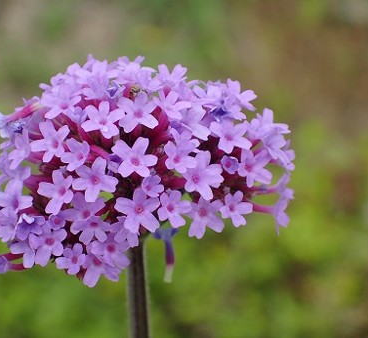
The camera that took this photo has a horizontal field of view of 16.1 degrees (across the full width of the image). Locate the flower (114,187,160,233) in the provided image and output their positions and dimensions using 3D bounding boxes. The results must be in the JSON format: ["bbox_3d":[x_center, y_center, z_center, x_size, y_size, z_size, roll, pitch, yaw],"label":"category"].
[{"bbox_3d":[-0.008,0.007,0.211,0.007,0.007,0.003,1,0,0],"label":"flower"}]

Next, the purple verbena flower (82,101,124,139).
[{"bbox_3d":[-0.014,-0.008,0.216,0.007,0.007,0.003,4,-26,10],"label":"purple verbena flower"}]

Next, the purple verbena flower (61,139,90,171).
[{"bbox_3d":[-0.017,-0.002,0.203,0.005,0.005,0.003,9,-4,26],"label":"purple verbena flower"}]

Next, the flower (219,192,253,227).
[{"bbox_3d":[0.008,0.006,0.204,0.006,0.006,0.003,-4,5,-22],"label":"flower"}]

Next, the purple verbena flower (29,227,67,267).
[{"bbox_3d":[-0.021,0.012,0.204,0.006,0.006,0.003,5,9,13],"label":"purple verbena flower"}]

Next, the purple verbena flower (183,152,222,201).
[{"bbox_3d":[0.003,0.001,0.213,0.007,0.008,0.003,-6,-7,-19],"label":"purple verbena flower"}]

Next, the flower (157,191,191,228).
[{"bbox_3d":[-0.001,0.006,0.200,0.005,0.006,0.003,-1,3,-10],"label":"flower"}]

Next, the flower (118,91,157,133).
[{"bbox_3d":[-0.007,-0.009,0.203,0.006,0.007,0.003,3,-28,5],"label":"flower"}]

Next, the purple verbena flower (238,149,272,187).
[{"bbox_3d":[0.012,0.000,0.218,0.007,0.006,0.003,-11,0,-31],"label":"purple verbena flower"}]

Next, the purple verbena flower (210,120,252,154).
[{"bbox_3d":[0.007,-0.005,0.204,0.007,0.006,0.003,-2,-25,-13],"label":"purple verbena flower"}]

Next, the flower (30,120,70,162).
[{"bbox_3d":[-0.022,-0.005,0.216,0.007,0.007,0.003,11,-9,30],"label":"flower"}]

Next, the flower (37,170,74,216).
[{"bbox_3d":[-0.020,0.004,0.203,0.006,0.007,0.003,11,3,30],"label":"flower"}]

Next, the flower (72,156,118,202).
[{"bbox_3d":[-0.015,0.002,0.212,0.008,0.008,0.003,4,-5,9],"label":"flower"}]

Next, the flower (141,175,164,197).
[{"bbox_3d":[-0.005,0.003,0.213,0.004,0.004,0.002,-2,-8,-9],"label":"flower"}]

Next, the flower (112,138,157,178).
[{"bbox_3d":[-0.008,-0.002,0.212,0.008,0.007,0.003,1,-11,2],"label":"flower"}]

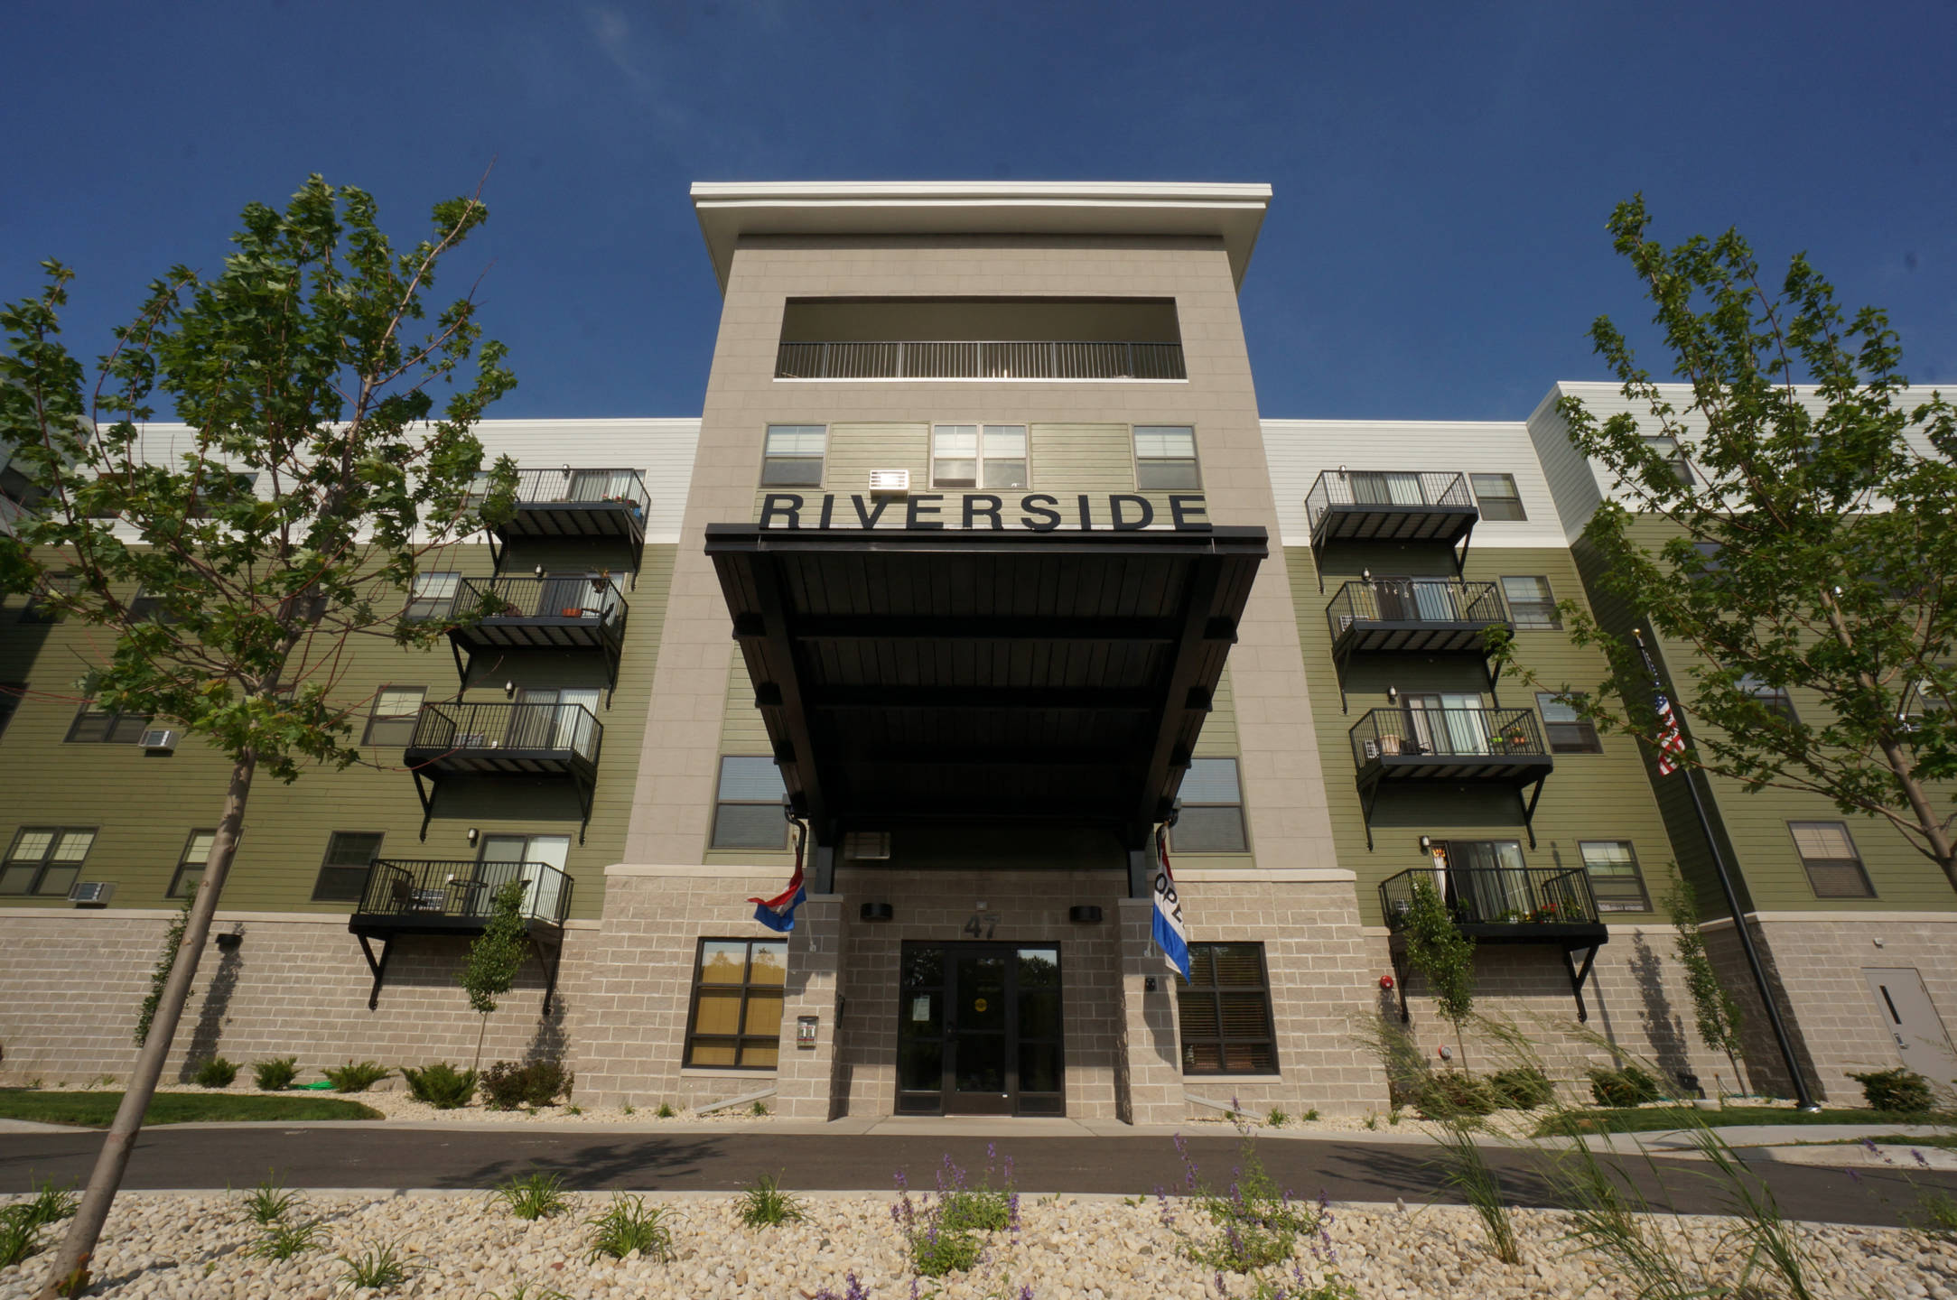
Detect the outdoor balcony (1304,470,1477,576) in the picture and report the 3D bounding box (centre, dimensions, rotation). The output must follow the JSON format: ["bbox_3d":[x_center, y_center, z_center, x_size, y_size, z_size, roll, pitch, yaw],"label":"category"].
[{"bbox_3d":[10.299,-2.906,20.168,3.550,2.678,1.354,0,-25,0],"label":"outdoor balcony"}]

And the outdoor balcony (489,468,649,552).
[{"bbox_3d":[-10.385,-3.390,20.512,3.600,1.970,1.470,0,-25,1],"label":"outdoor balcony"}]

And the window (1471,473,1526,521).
[{"bbox_3d":[13.305,-3.907,20.860,1.170,1.490,0.140,0,-25,1],"label":"window"}]

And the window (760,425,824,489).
[{"bbox_3d":[-3.509,-3.704,15.637,1.200,1.520,0.120,0,-25,0],"label":"window"}]

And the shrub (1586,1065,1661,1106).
[{"bbox_3d":[10.190,6.868,12.864,0.970,0.541,0.970,0,-25,0],"label":"shrub"}]

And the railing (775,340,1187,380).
[{"bbox_3d":[0.047,-5.537,17.179,8.220,1.040,1.500,0,-25,1],"label":"railing"}]

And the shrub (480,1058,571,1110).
[{"bbox_3d":[-6.881,6.631,12.412,1.350,0.640,0.950,0,-25,1],"label":"shrub"}]

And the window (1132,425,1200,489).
[{"bbox_3d":[3.563,-3.615,15.351,1.180,1.500,0.140,0,-25,1],"label":"window"}]

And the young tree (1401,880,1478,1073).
[{"bbox_3d":[8.424,5.981,14.670,1.120,3.700,1.100,0,-25,1],"label":"young tree"}]

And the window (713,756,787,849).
[{"bbox_3d":[-3.456,2.372,12.651,1.220,1.480,0.140,0,-25,1],"label":"window"}]

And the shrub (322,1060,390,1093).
[{"bbox_3d":[-11.313,7.779,14.835,1.200,0.520,1.000,0,-25,1],"label":"shrub"}]

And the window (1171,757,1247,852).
[{"bbox_3d":[3.565,2.424,12.797,1.230,1.520,0.120,0,-25,0],"label":"window"}]

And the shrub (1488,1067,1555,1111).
[{"bbox_3d":[8.103,6.513,12.156,0.900,0.511,0.900,0,-25,0],"label":"shrub"}]

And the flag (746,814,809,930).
[{"bbox_3d":[-2.395,2.833,9.631,0.640,0.970,0.850,0,-25,0],"label":"flag"}]

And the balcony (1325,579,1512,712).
[{"bbox_3d":[9.995,-0.045,18.355,3.520,2.600,1.350,0,-25,1],"label":"balcony"}]

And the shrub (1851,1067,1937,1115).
[{"bbox_3d":[13.766,6.624,12.298,0.950,0.537,0.950,0,-25,0],"label":"shrub"}]

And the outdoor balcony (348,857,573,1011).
[{"bbox_3d":[-10.146,5.641,15.892,3.550,2.650,1.350,0,-25,1],"label":"outdoor balcony"}]

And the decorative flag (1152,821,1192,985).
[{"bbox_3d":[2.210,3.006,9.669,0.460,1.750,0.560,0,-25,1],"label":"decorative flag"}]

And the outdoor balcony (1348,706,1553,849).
[{"bbox_3d":[10.220,2.809,17.513,3.570,2.708,1.424,0,-25,0],"label":"outdoor balcony"}]

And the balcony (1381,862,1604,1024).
[{"bbox_3d":[10.232,5.830,16.071,3.600,2.680,1.450,0,-25,1],"label":"balcony"}]

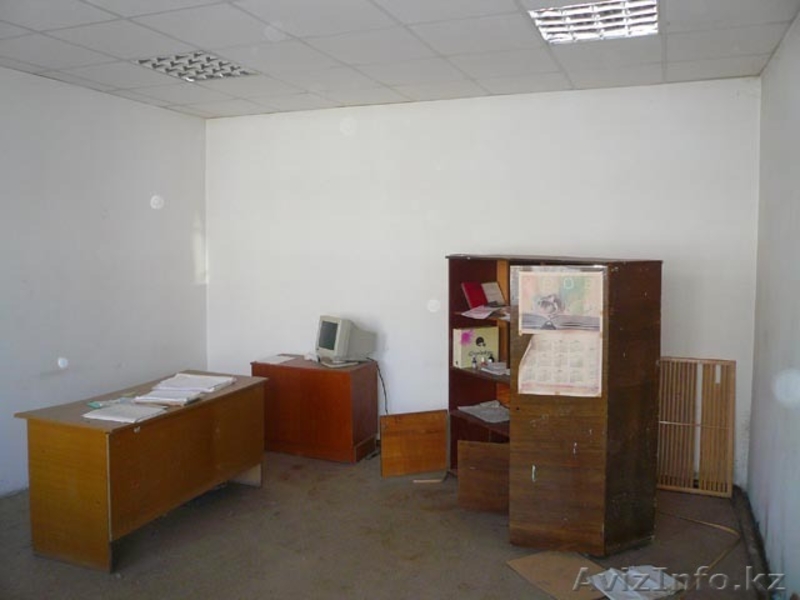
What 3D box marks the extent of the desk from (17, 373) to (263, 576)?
[{"bbox_3d":[-1.487,0.944,3.962,0.687,0.736,1.310,2,6,24],"label":"desk"}]

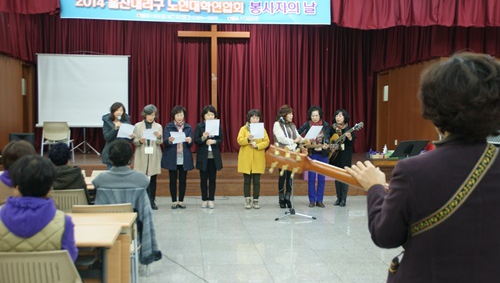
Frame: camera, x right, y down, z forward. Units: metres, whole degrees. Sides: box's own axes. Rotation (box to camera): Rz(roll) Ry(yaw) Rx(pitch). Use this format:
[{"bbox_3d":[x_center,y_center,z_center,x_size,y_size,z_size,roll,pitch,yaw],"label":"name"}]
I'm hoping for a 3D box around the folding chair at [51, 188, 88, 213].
[{"bbox_3d":[-1.680,0.803,5.150,0.480,0.800,0.520,0,2,-13],"label":"folding chair"}]

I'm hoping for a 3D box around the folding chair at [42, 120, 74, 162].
[{"bbox_3d":[-3.721,0.029,11.300,0.500,0.800,0.500,1,2,0],"label":"folding chair"}]

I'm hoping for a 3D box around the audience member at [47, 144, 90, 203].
[{"bbox_3d":[-1.690,0.600,5.350,0.500,1.190,0.720,0,2,9],"label":"audience member"}]

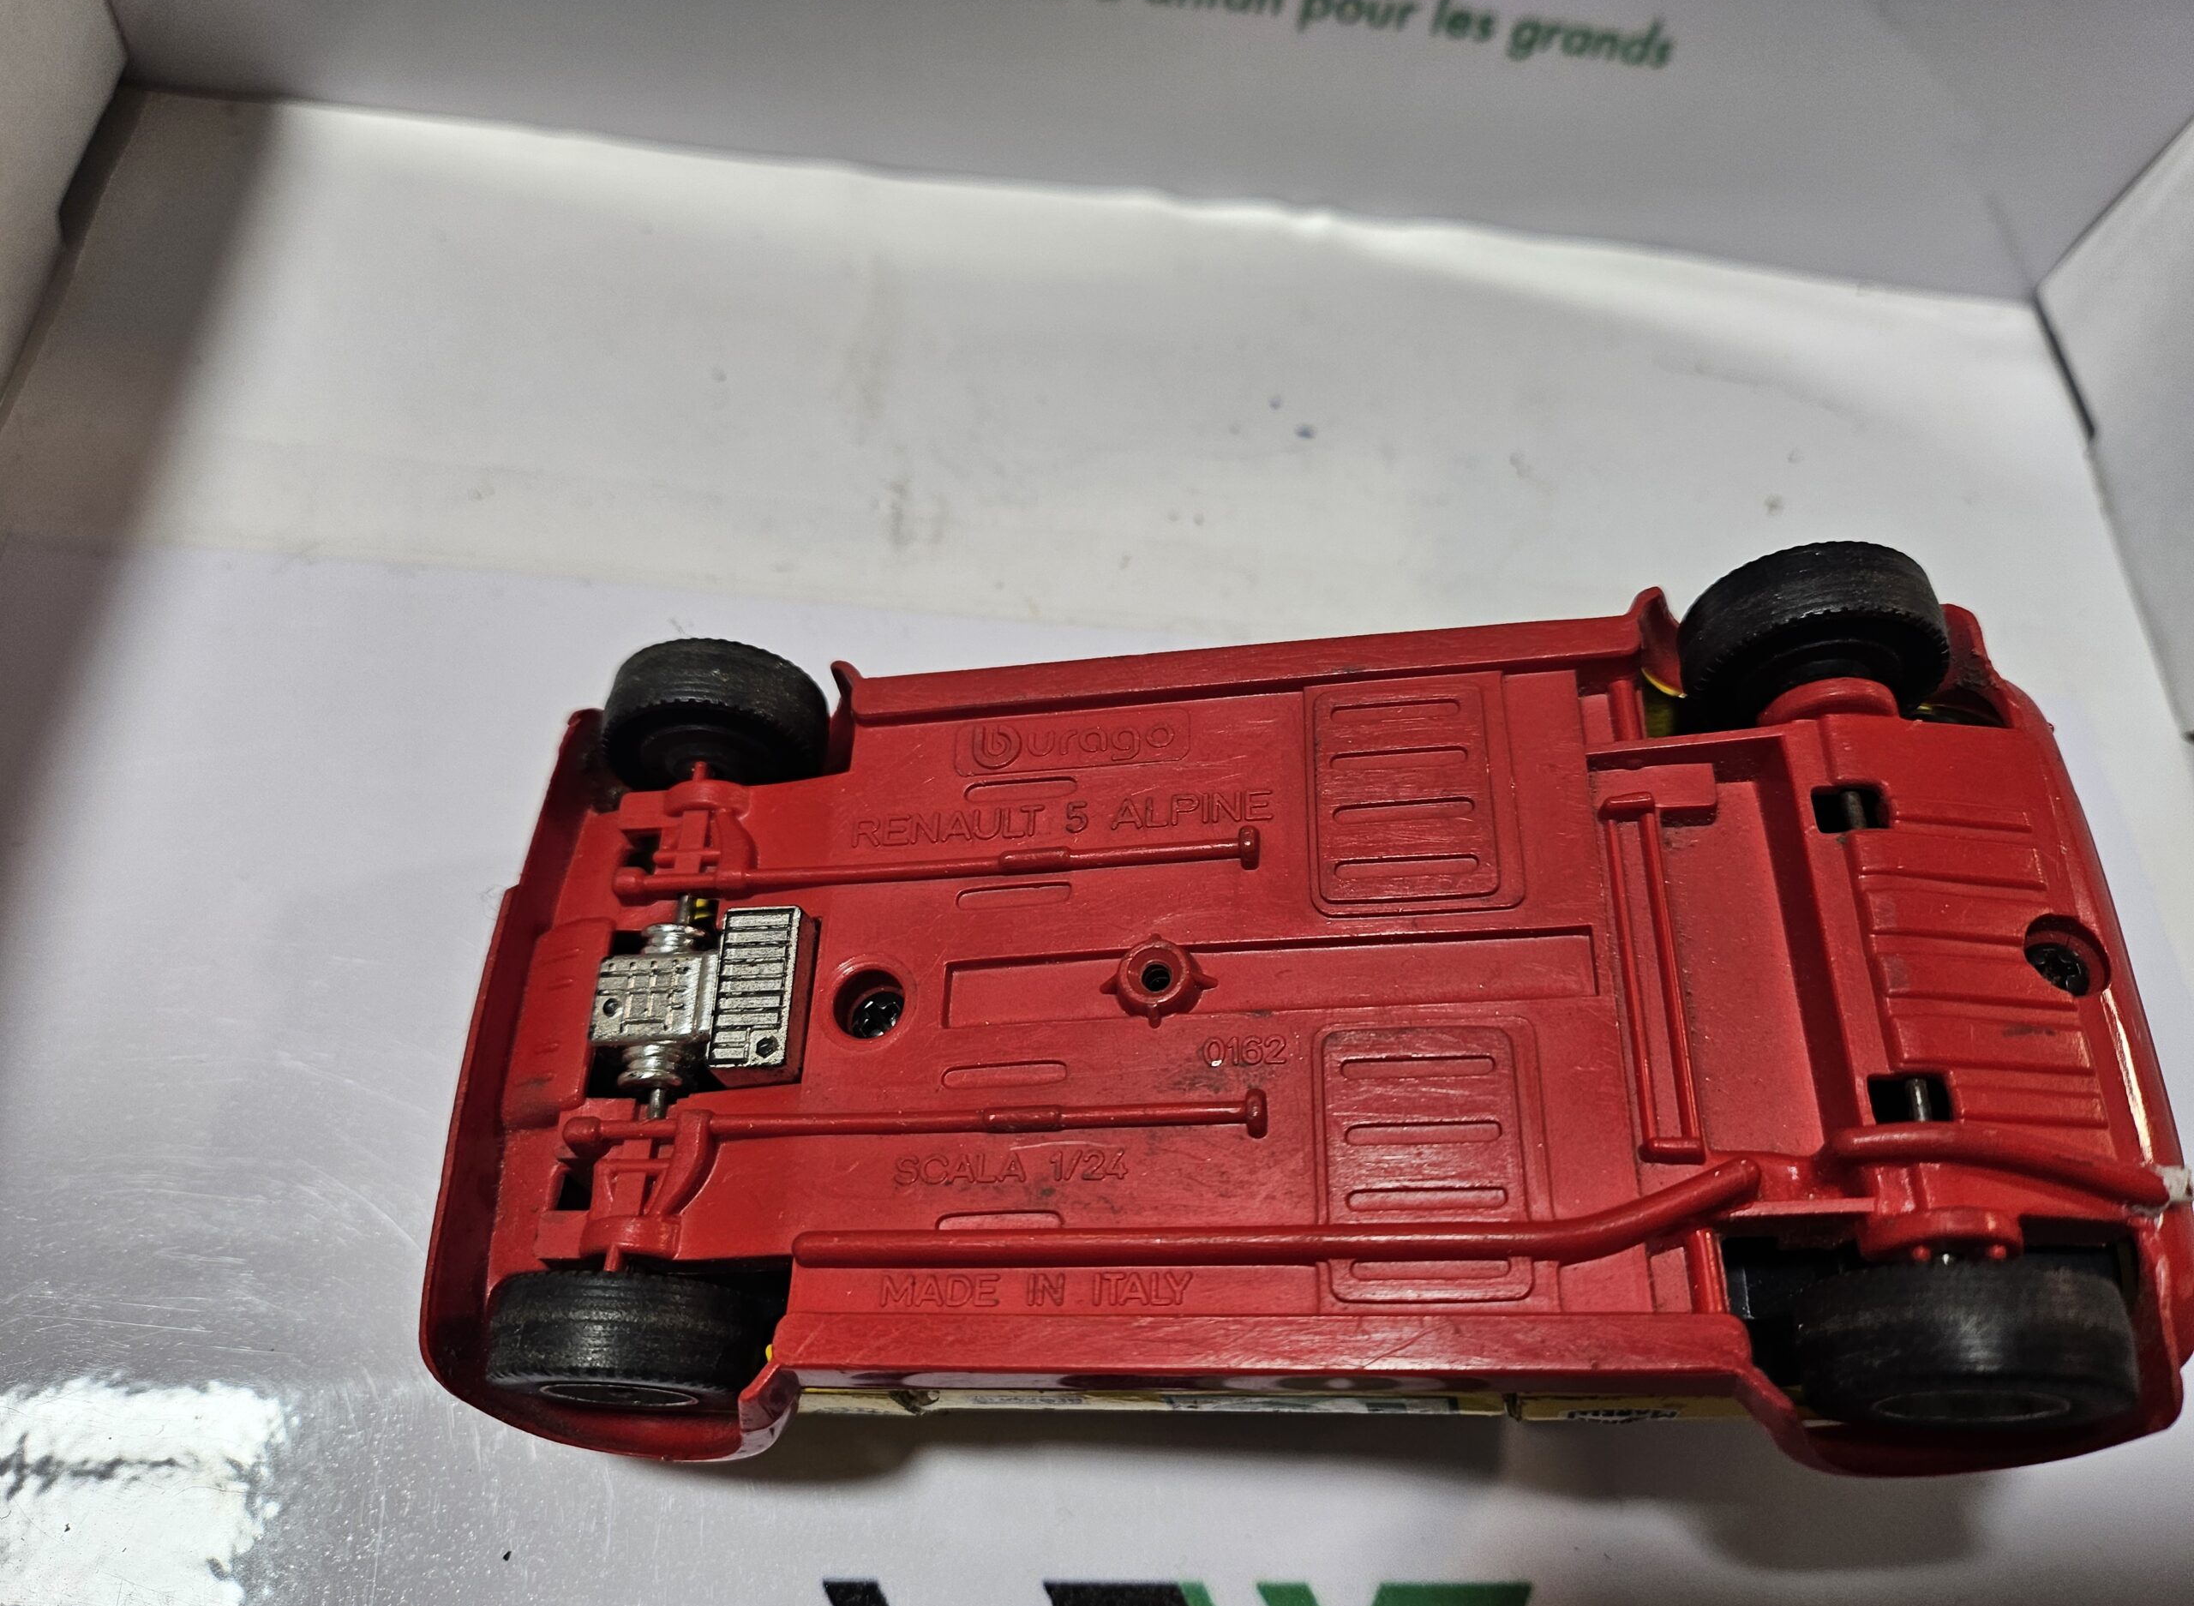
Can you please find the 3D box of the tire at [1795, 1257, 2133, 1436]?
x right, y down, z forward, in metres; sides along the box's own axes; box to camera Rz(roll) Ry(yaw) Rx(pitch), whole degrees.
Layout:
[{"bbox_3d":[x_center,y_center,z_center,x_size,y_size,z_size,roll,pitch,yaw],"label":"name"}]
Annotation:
[{"bbox_3d":[0.061,0.038,0.107,0.021,0.021,0.008,-4,63,10],"label":"tire"}]

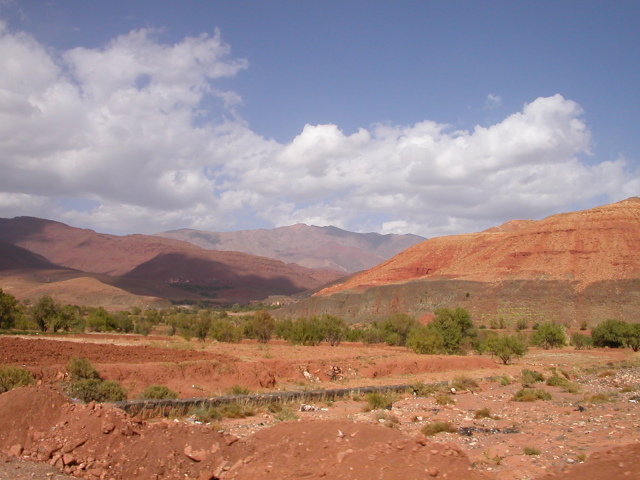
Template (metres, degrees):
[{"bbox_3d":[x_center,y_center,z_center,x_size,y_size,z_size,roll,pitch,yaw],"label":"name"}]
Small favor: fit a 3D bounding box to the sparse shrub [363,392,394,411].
[{"bbox_3d":[2.478,6.727,28.494,1.250,0.750,1.107,0,-5,0],"label":"sparse shrub"}]

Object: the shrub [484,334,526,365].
[{"bbox_3d":[12.957,7.649,47.785,2.934,2.096,2.583,0,-5,0],"label":"shrub"}]

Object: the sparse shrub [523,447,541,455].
[{"bbox_3d":[5.981,5.939,19.346,0.521,0.176,0.469,0,-5,0],"label":"sparse shrub"}]

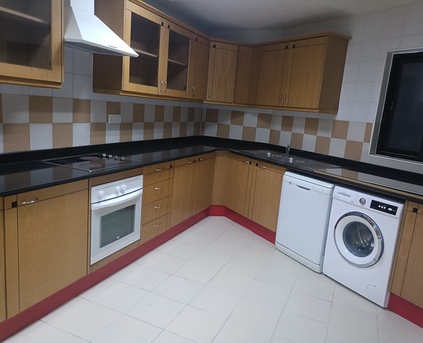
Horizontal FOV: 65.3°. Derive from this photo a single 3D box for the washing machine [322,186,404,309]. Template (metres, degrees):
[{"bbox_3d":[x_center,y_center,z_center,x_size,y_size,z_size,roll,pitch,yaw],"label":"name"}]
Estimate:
[{"bbox_3d":[1.450,0.580,2.854,0.570,0.833,0.610,-2,12,-31],"label":"washing machine"}]

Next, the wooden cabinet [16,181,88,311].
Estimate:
[{"bbox_3d":[-1.268,0.412,2.239,0.570,0.732,0.570,9,11,23],"label":"wooden cabinet"}]

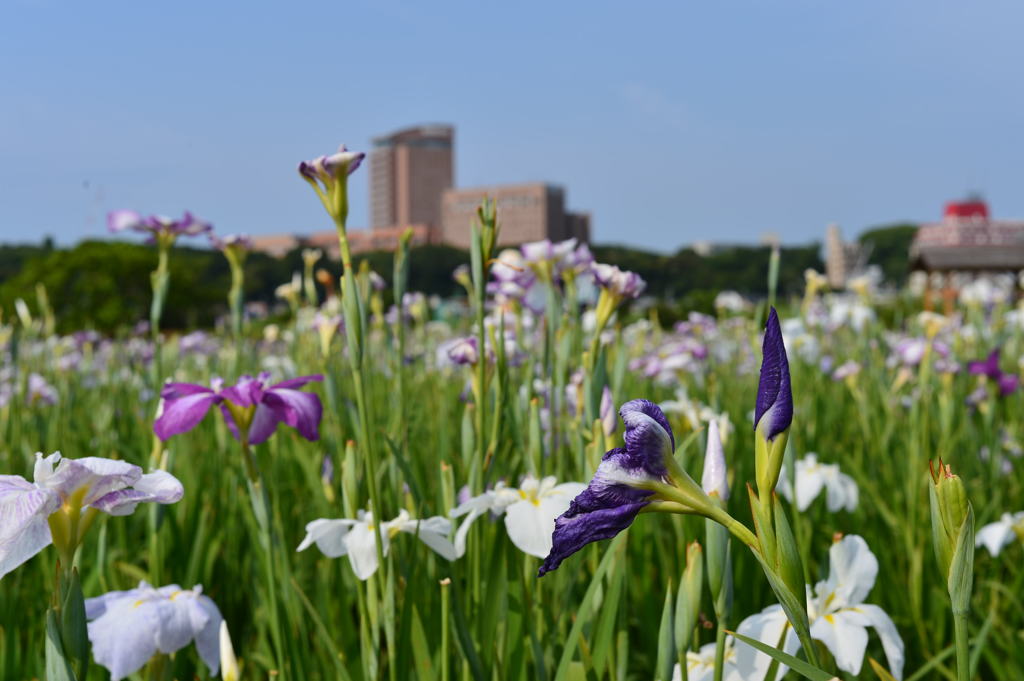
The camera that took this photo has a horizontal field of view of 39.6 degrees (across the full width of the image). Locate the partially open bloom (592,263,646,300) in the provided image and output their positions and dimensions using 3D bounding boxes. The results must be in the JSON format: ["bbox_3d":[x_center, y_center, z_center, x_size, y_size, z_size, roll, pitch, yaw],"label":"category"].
[{"bbox_3d":[0.129,-0.071,1.700,0.063,0.045,0.060,0,1,0],"label":"partially open bloom"}]

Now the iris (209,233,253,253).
[{"bbox_3d":[-0.482,-0.167,2.450,0.074,0.037,0.072,0,1,0],"label":"iris"}]

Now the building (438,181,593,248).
[{"bbox_3d":[1.539,-53.440,625.000,61.000,30.000,30.000,1,1,38],"label":"building"}]

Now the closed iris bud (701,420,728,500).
[{"bbox_3d":[0.171,0.101,1.200,0.024,0.067,0.024,0,1,0],"label":"closed iris bud"}]

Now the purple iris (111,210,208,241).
[{"bbox_3d":[-0.459,-0.147,1.850,0.130,0.043,0.115,0,1,0],"label":"purple iris"}]

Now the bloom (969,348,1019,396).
[{"bbox_3d":[1.324,0.088,3.900,0.135,0.125,0.130,0,1,0],"label":"bloom"}]

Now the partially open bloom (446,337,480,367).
[{"bbox_3d":[-0.067,0.015,1.950,0.046,0.040,0.045,0,1,0],"label":"partially open bloom"}]

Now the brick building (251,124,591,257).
[{"bbox_3d":[-42.498,-66.882,660.000,158.000,62.000,48.000,1,1,30],"label":"brick building"}]

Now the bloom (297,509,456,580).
[{"bbox_3d":[-0.132,0.200,1.400,0.152,0.066,0.135,0,1,0],"label":"bloom"}]

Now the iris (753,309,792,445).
[{"bbox_3d":[0.138,0.017,0.750,0.020,0.069,0.019,0,1,0],"label":"iris"}]

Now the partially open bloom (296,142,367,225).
[{"bbox_3d":[-0.175,-0.150,1.370,0.064,0.076,0.058,0,1,0],"label":"partially open bloom"}]

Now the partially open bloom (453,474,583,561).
[{"bbox_3d":[0.008,0.166,1.340,0.133,0.076,0.128,0,1,0],"label":"partially open bloom"}]

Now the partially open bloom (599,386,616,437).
[{"bbox_3d":[0.112,0.082,1.670,0.021,0.060,0.020,0,1,0],"label":"partially open bloom"}]

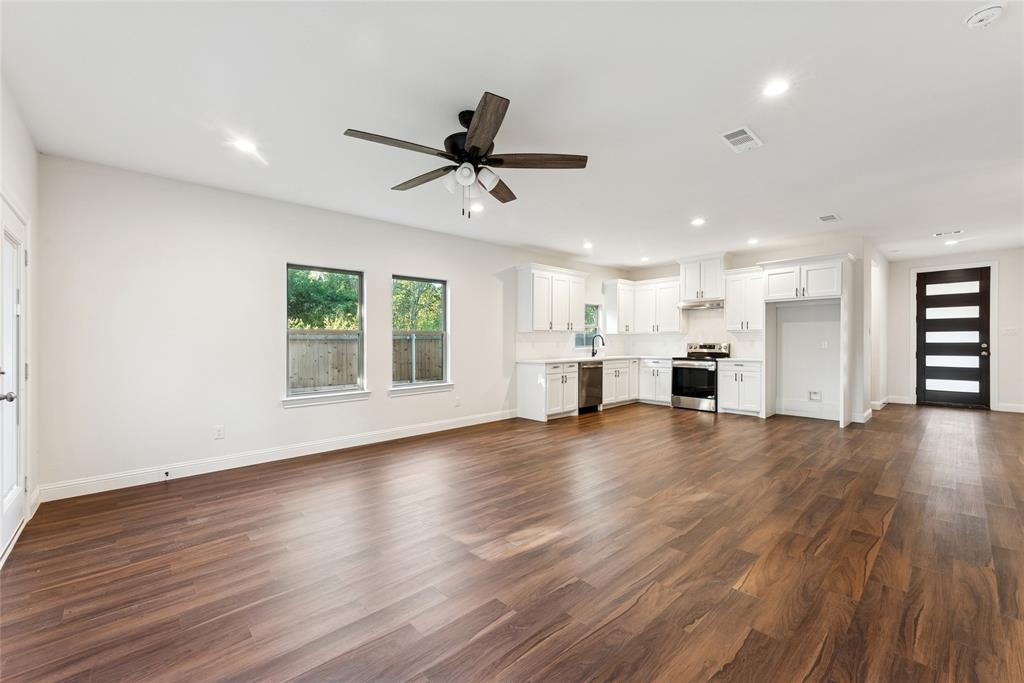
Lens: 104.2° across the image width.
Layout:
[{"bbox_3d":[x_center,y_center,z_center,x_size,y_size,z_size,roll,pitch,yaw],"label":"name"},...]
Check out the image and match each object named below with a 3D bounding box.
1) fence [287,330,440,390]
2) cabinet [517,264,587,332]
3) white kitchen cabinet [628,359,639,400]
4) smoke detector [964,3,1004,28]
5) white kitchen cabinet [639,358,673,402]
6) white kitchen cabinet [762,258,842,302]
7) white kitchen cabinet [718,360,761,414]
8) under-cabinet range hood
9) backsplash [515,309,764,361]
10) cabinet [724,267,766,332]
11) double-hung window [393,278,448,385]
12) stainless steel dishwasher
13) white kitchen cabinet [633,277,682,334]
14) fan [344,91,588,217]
[{"bbox_3d":[-4.412,0.553,12.759,5.300,1.800,0.100,0,0,-41],"label":"fence"},{"bbox_3d":[0.727,-0.681,6.795,1.360,1.050,0.345,0,0,-42],"label":"cabinet"},{"bbox_3d":[2.179,0.759,7.892,0.360,0.840,0.610,0,0,-41],"label":"white kitchen cabinet"},{"bbox_3d":[2.168,-1.499,1.829,0.130,0.045,0.130,0,0,-41],"label":"smoke detector"},{"bbox_3d":[2.951,0.745,7.750,0.600,0.820,0.660,0,0,-42],"label":"white kitchen cabinet"},{"bbox_3d":[4.473,-0.883,6.067,0.580,0.580,0.950,0,0,-41],"label":"white kitchen cabinet"},{"bbox_3d":[3.931,0.765,6.670,0.620,0.890,0.670,0,0,-41],"label":"white kitchen cabinet"},{"bbox_3d":[3.498,-0.651,7.263,0.470,0.145,0.765,0,0,-41],"label":"under-cabinet range hood"},{"bbox_3d":[2.234,-0.114,6.540,3.330,0.830,2.720,0,0,-41],"label":"backsplash"},{"bbox_3d":[4.019,-0.692,6.804,0.330,1.040,0.590,0,0,-42],"label":"cabinet"},{"bbox_3d":[-1.218,-0.127,5.348,0.860,1.440,0.120,0,0,-42],"label":"double-hung window"},{"bbox_3d":[1.162,0.777,6.910,0.620,0.850,0.600,0,0,-42],"label":"stainless steel dishwasher"},{"bbox_3d":[2.968,-0.690,7.963,0.330,1.030,0.950,0,0,-42],"label":"white kitchen cabinet"},{"bbox_3d":[-0.278,-1.167,2.647,1.480,0.640,1.480,0,0,-42],"label":"fan"}]

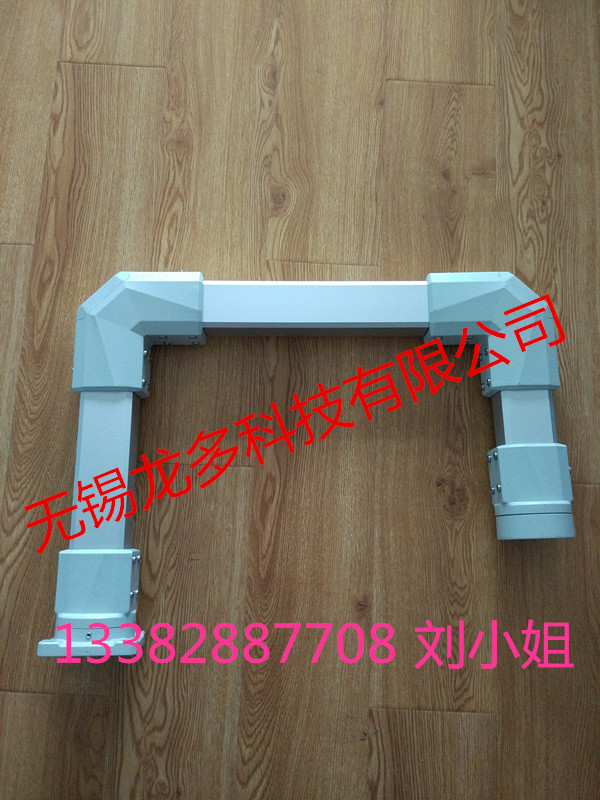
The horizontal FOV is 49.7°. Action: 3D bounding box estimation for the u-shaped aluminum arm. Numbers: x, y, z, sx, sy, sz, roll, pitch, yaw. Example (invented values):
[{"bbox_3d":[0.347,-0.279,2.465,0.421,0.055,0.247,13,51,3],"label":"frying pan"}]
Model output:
[{"bbox_3d":[0.017,0.060,0.757,0.592,0.094,0.441,0,80,-1],"label":"u-shaped aluminum arm"}]

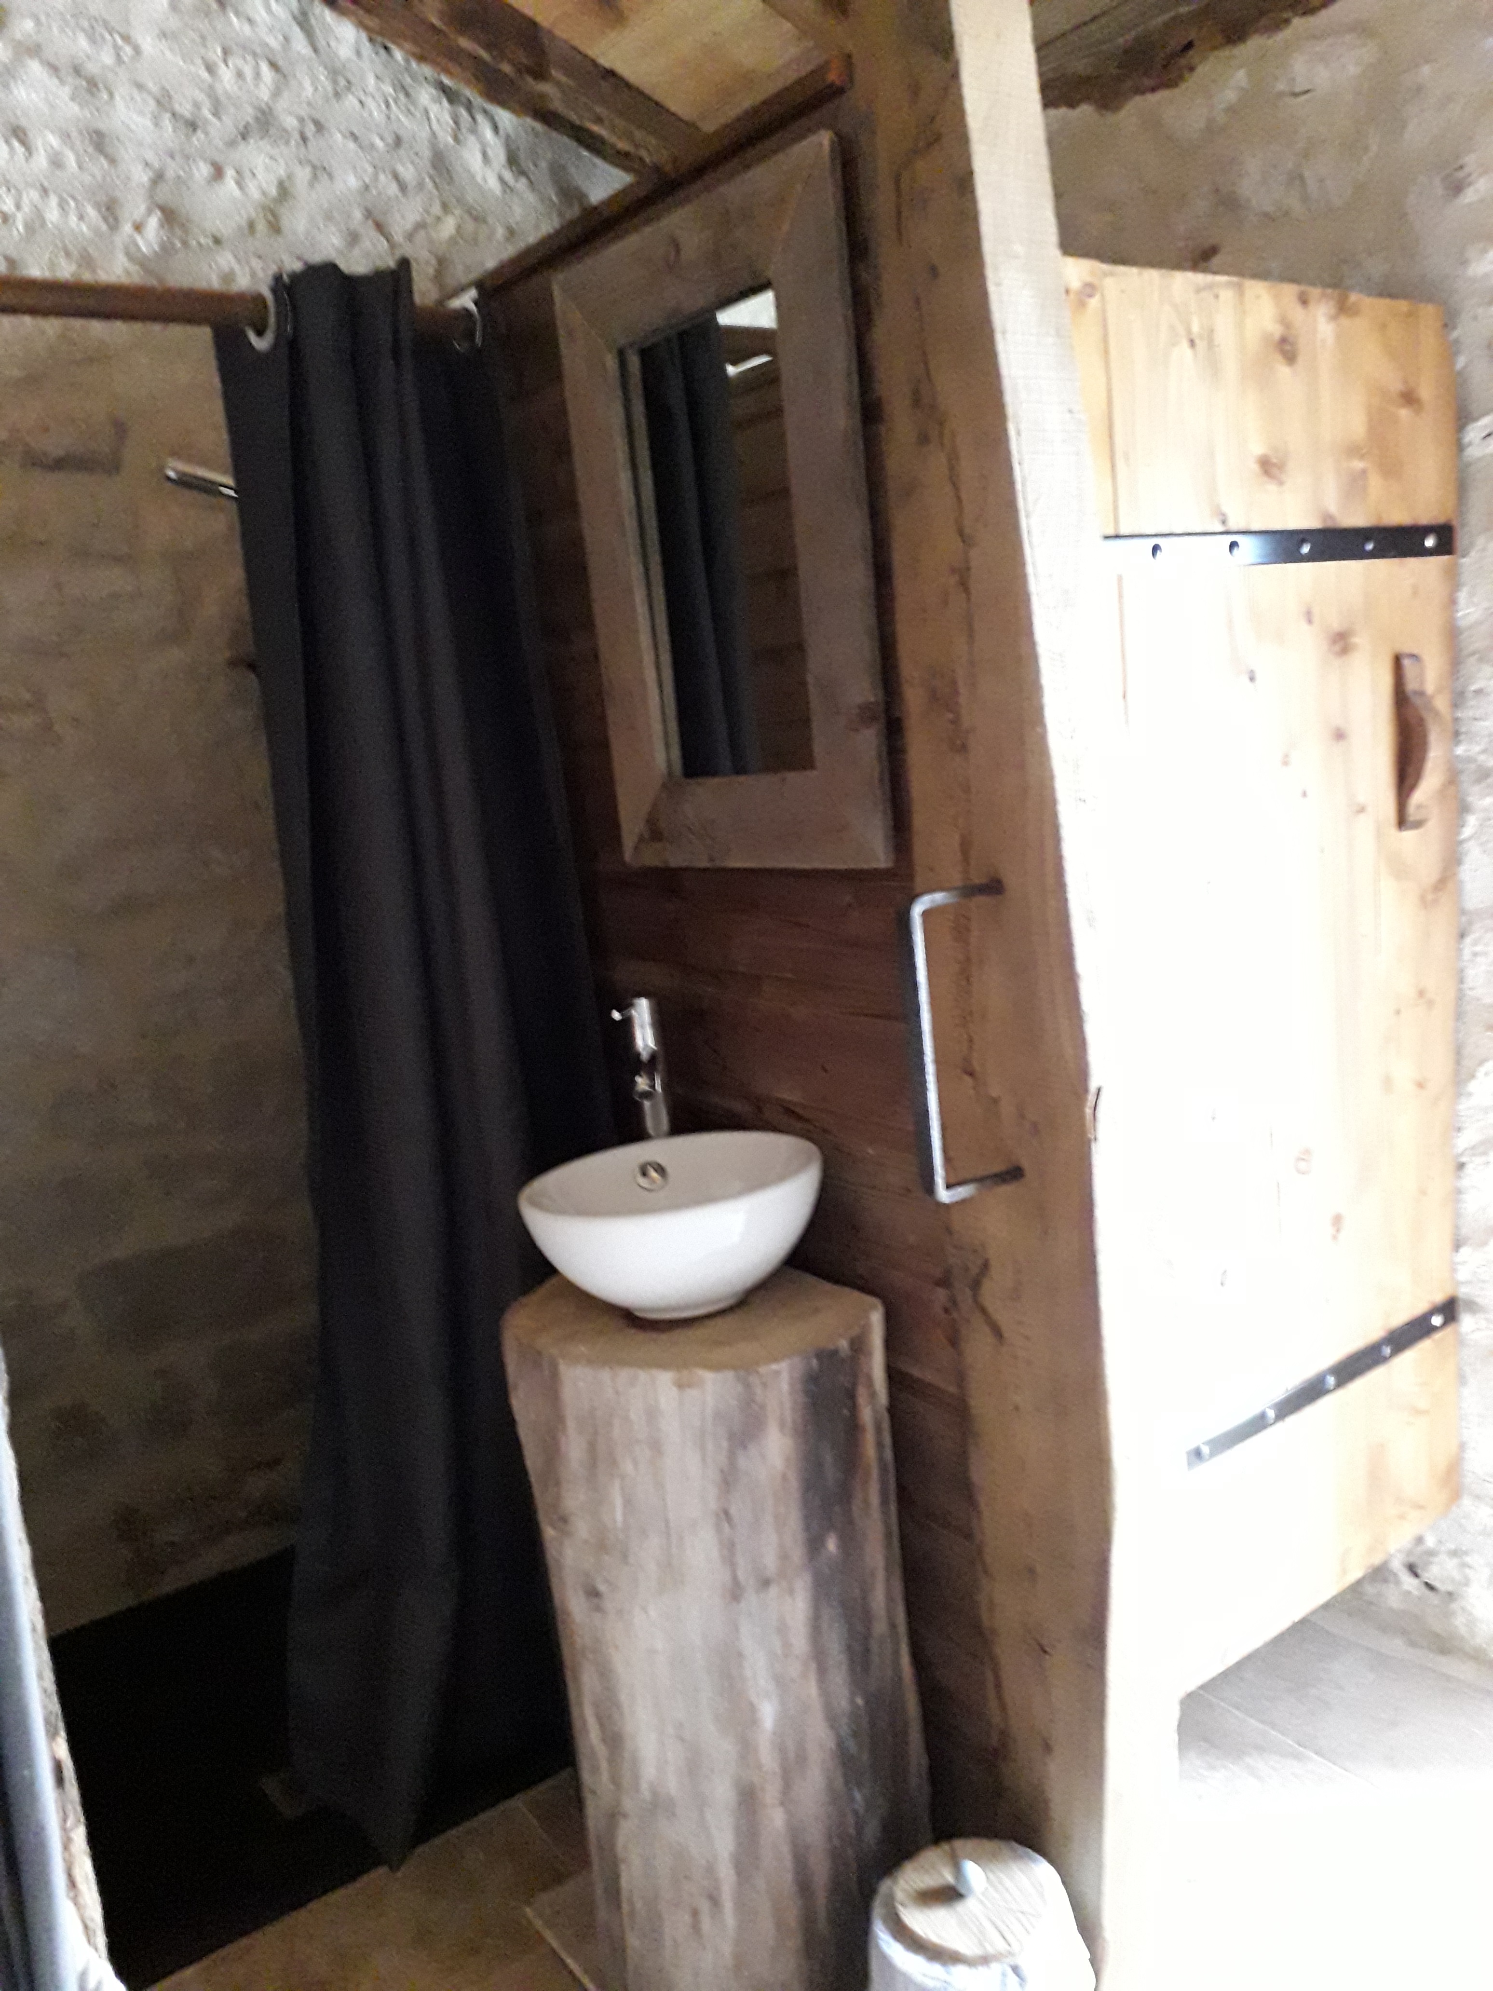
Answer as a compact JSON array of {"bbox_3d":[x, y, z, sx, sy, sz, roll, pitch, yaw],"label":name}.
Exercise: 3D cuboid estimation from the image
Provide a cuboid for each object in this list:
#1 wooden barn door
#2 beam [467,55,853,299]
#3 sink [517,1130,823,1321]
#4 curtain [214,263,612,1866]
[{"bbox_3d":[0.638,0.001,1.907,0.800,1.647,0.050,-12,12,-34],"label":"wooden barn door"},{"bbox_3d":[-0.128,-0.841,1.665,0.045,0.040,0.750,-12,12,-34],"label":"beam"},{"bbox_3d":[-0.076,0.265,1.706,0.325,0.150,0.325,-5,10,1],"label":"sink"},{"bbox_3d":[-0.441,0.149,2.010,0.500,2.030,0.160,-12,12,-34],"label":"curtain"}]

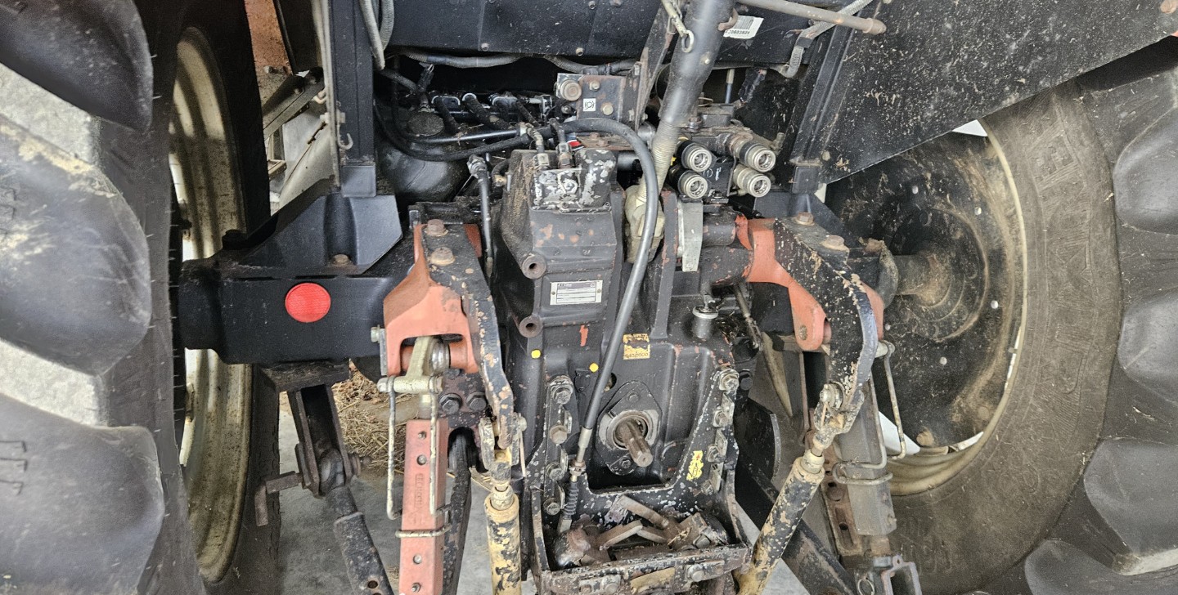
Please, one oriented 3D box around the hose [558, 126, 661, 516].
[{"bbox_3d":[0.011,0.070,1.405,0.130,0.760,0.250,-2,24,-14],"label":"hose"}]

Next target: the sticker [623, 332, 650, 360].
[{"bbox_3d":[0.091,0.095,1.502,0.052,0.055,0.002,-2,24,-14],"label":"sticker"}]

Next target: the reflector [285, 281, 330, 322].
[{"bbox_3d":[-0.506,0.009,1.411,0.080,0.080,0.010,-2,24,-14],"label":"reflector"}]

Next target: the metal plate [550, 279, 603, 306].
[{"bbox_3d":[-0.022,-0.008,1.400,0.093,0.044,0.003,-2,24,-14],"label":"metal plate"}]

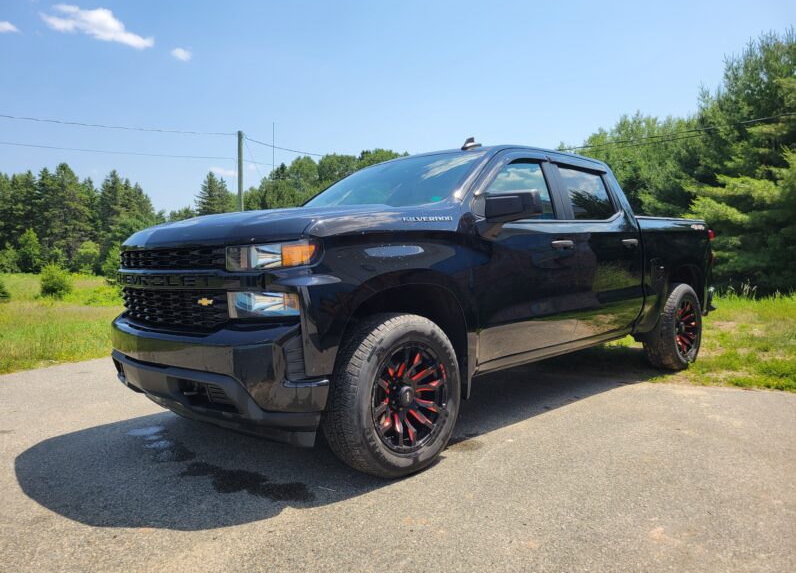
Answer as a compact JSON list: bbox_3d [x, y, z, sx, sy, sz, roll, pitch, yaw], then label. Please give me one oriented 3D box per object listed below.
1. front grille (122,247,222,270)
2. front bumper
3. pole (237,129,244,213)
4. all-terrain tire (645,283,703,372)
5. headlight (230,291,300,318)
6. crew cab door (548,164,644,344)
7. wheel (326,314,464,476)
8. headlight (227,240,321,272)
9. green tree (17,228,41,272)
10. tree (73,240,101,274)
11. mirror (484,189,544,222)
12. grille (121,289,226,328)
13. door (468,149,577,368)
[{"bbox_3d":[-1.237,-0.140,3.088,0.120,0.120,1.260,-4,4,-44],"label":"front grille"},{"bbox_3d":[-1.148,0.409,3.196,0.430,0.560,2.000,-4,4,-44],"label":"front bumper"},{"bbox_3d":[-8.539,-4.214,33.128,0.280,8.800,0.280,-2,2,-22],"label":"pole"},{"bbox_3d":[2.650,0.396,5.769,0.830,0.830,0.300,-4,4,-44],"label":"all-terrain tire"},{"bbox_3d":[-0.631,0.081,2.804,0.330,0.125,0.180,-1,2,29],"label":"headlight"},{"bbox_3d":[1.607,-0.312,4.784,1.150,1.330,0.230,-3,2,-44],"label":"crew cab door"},{"bbox_3d":[-0.024,0.571,3.181,0.280,0.835,0.835,0,2,44],"label":"wheel"},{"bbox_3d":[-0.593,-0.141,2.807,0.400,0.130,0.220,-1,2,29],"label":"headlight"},{"bbox_3d":[-29.584,-2.850,48.000,2.100,3.600,2.100,-1,3,0],"label":"green tree"},{"bbox_3d":[-25.008,-2.328,48.000,2.300,2.800,2.300,-2,2,-22],"label":"tree"},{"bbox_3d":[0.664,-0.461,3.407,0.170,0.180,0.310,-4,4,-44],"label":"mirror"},{"bbox_3d":[-1.266,0.128,3.239,0.160,0.200,1.230,-3,2,-44],"label":"grille"},{"bbox_3d":[0.764,-0.247,3.855,1.160,1.355,0.280,-4,4,-44],"label":"door"}]

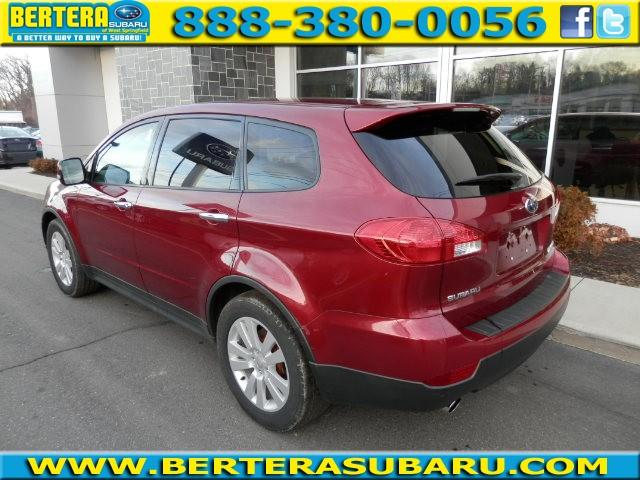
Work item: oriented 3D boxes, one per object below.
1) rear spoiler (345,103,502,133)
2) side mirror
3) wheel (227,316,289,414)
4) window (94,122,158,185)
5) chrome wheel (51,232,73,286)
[{"bbox_3d":[0.633,-0.612,2.347,0.320,0.160,1.300,13,18,42],"label":"rear spoiler"},{"bbox_3d":[-1.779,-0.479,3.337,0.115,0.175,0.200,13,18,42],"label":"side mirror"},{"bbox_3d":[-0.259,0.603,2.346,0.490,0.490,0.190,13,18,42],"label":"wheel"},{"bbox_3d":[-1.308,-0.586,3.179,0.840,0.460,0.050,13,-3,42],"label":"window"},{"bbox_3d":[-2.251,0.160,4.188,0.490,0.490,0.190,13,18,42],"label":"chrome wheel"}]

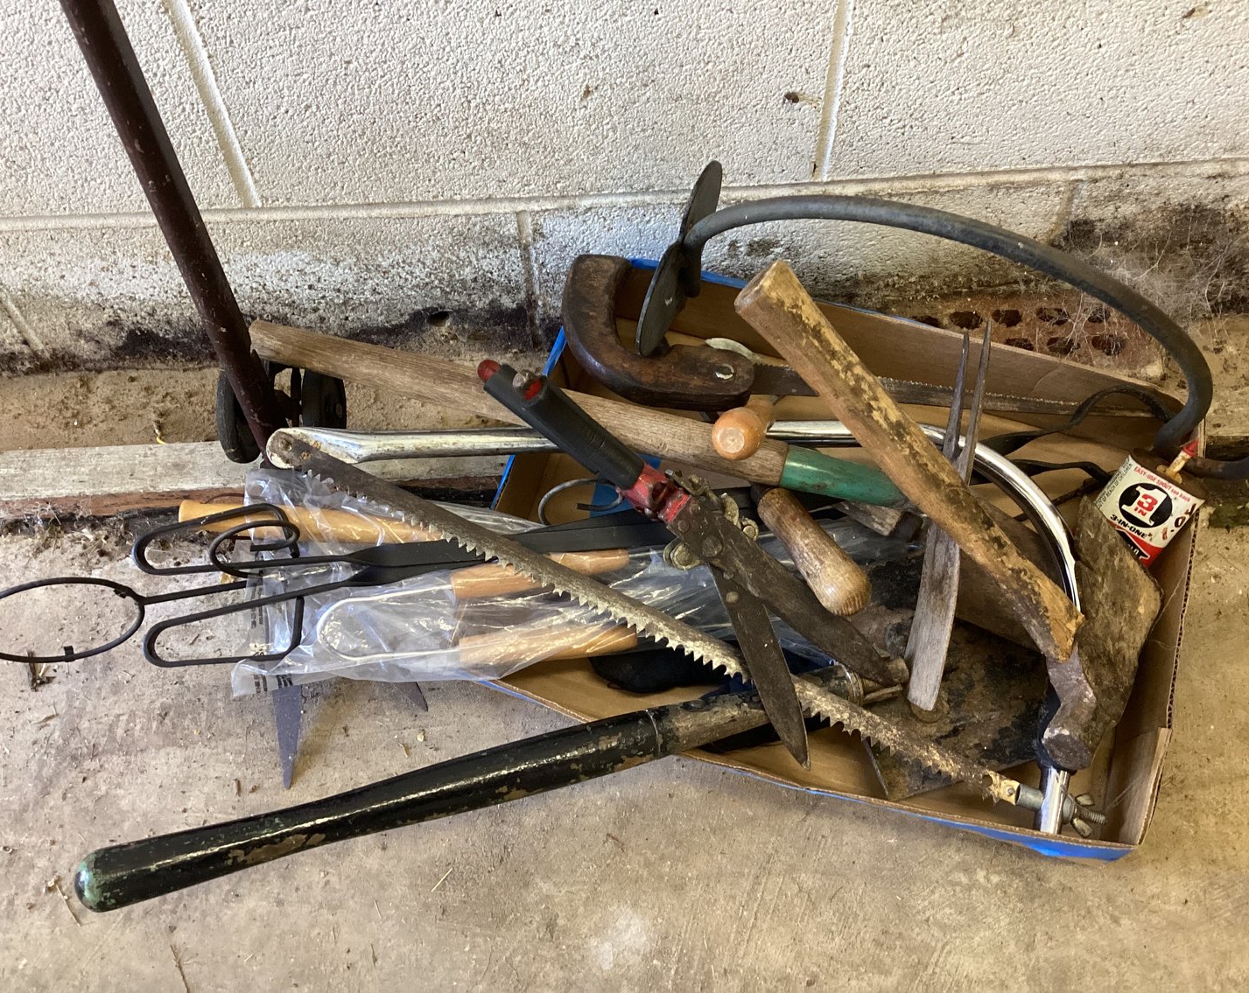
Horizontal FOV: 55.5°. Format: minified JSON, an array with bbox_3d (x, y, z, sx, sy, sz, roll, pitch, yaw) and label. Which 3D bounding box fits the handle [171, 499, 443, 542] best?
[{"bbox_3d":[-0.227,0.018,0.848,0.194,0.023,0.023,3,56,7],"label":"handle"}]

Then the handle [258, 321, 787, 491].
[{"bbox_3d":[-0.076,-0.069,0.849,0.395,0.038,0.038,13,57,1],"label":"handle"}]

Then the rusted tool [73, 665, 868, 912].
[{"bbox_3d":[-0.096,0.180,0.745,0.509,0.040,0.040,-14,57,0],"label":"rusted tool"}]

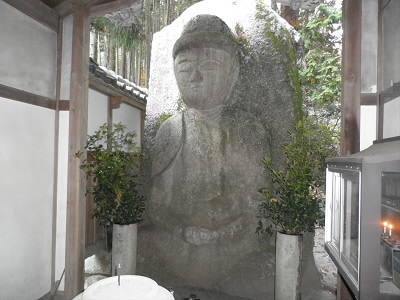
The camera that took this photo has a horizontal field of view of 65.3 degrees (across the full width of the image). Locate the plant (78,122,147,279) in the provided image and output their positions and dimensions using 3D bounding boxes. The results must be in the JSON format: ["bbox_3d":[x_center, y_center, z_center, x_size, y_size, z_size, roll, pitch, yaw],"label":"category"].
[{"bbox_3d":[-0.910,0.610,3.200,0.710,1.780,0.660,1,-2,0],"label":"plant"}]

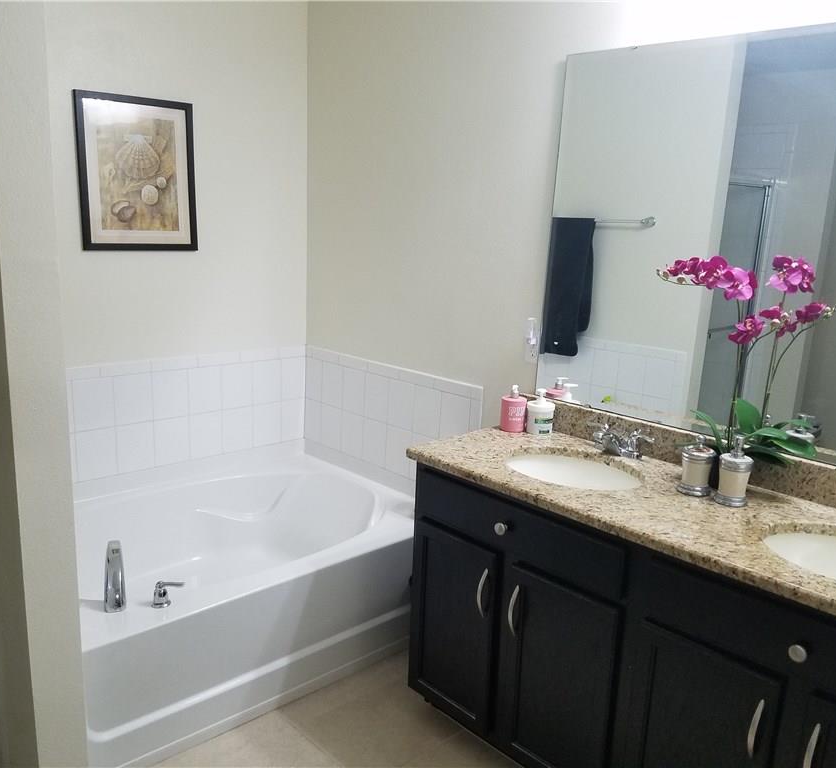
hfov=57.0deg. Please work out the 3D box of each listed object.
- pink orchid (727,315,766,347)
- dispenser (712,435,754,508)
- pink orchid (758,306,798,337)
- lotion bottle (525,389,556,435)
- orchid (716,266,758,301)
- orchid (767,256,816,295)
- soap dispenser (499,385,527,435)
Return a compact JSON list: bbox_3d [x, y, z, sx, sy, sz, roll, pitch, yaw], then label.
[{"bbox_3d":[0.846,-0.138,1.980,0.083,0.074,0.060,7,13,23],"label":"pink orchid"},{"bbox_3d":[0.818,0.219,1.981,0.081,0.175,0.084,8,13,23],"label":"dispenser"},{"bbox_3d":[0.914,-0.159,1.950,0.090,0.068,0.060,8,13,24],"label":"pink orchid"},{"bbox_3d":[0.410,0.091,2.572,0.092,0.148,0.092,4,12,9],"label":"lotion bottle"},{"bbox_3d":[0.798,-0.251,1.920,0.096,0.078,0.060,7,13,22],"label":"orchid"},{"bbox_3d":[0.971,-0.285,2.000,0.108,0.092,0.070,8,13,25],"label":"orchid"},{"bbox_3d":[0.325,0.081,2.589,0.084,0.154,0.084,5,12,13],"label":"soap dispenser"}]

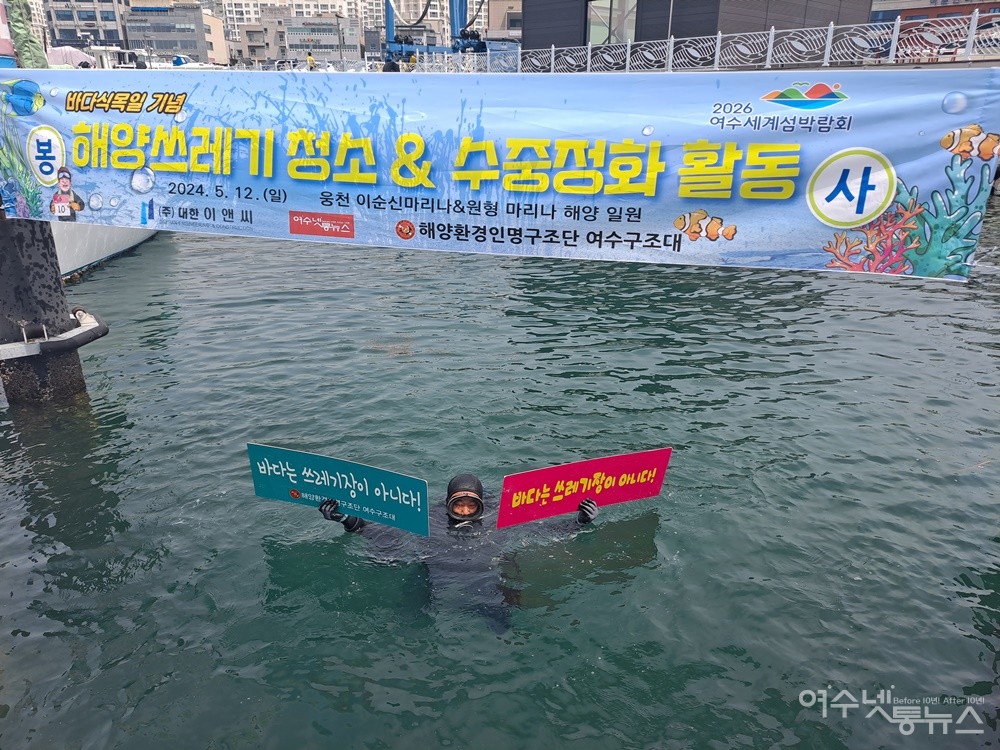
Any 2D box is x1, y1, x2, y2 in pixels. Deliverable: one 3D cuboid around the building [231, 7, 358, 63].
[{"bbox_3d":[-48.830,-81.302,170.065,29.500,14.000,16.000,-2,21,-6],"label":"building"}]

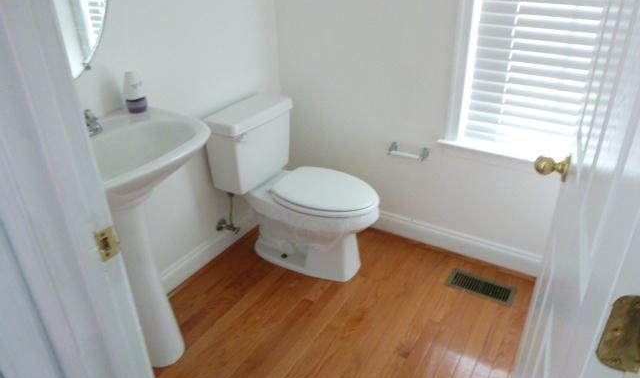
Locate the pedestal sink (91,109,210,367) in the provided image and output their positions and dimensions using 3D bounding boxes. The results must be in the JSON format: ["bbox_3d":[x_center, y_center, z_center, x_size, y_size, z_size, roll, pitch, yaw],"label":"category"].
[{"bbox_3d":[-0.602,0.248,1.560,0.500,0.870,0.610,15,32,28],"label":"pedestal sink"}]

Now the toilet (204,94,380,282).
[{"bbox_3d":[-0.079,0.022,2.109,0.727,0.730,0.430,15,32,28],"label":"toilet"}]

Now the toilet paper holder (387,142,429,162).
[{"bbox_3d":[0.411,-0.174,2.169,0.185,0.050,0.072,15,32,28],"label":"toilet paper holder"}]

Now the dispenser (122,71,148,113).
[{"bbox_3d":[-0.641,-0.339,1.606,0.070,0.135,0.055,-25,36,-37],"label":"dispenser"}]

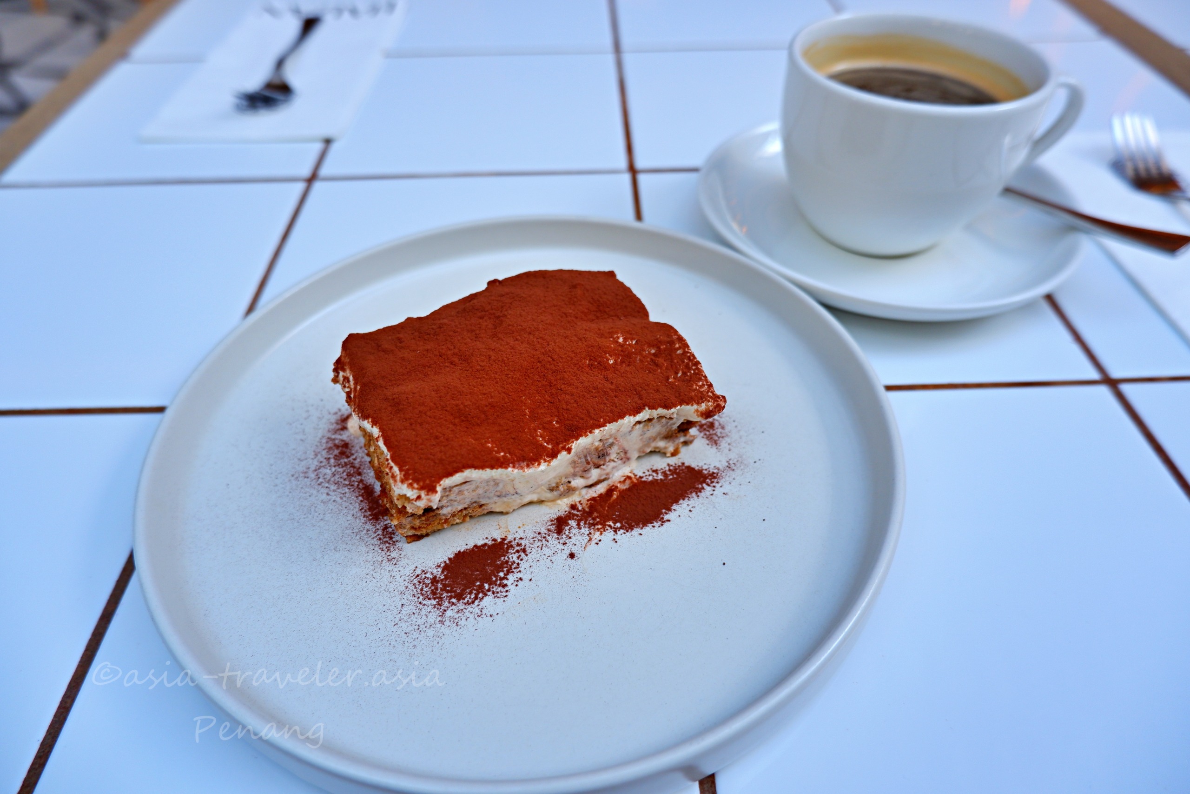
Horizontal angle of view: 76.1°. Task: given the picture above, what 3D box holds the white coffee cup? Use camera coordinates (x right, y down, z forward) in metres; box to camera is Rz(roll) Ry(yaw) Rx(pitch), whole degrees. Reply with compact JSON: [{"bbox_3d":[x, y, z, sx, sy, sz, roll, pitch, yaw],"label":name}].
[{"bbox_3d":[0.126,-0.098,0.295,0.111,0.067,0.089,0,45,1],"label":"white coffee cup"}]

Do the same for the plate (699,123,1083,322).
[{"bbox_3d":[0.117,-0.074,0.316,0.148,0.021,0.148,0,45,0],"label":"plate"}]

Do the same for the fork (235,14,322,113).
[{"bbox_3d":[-0.184,-0.207,0.457,0.021,0.015,0.143,-2,45,-1],"label":"fork"}]

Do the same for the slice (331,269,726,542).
[{"bbox_3d":[-0.021,-0.001,0.231,0.091,0.024,0.069,-17,47,-16],"label":"slice"}]

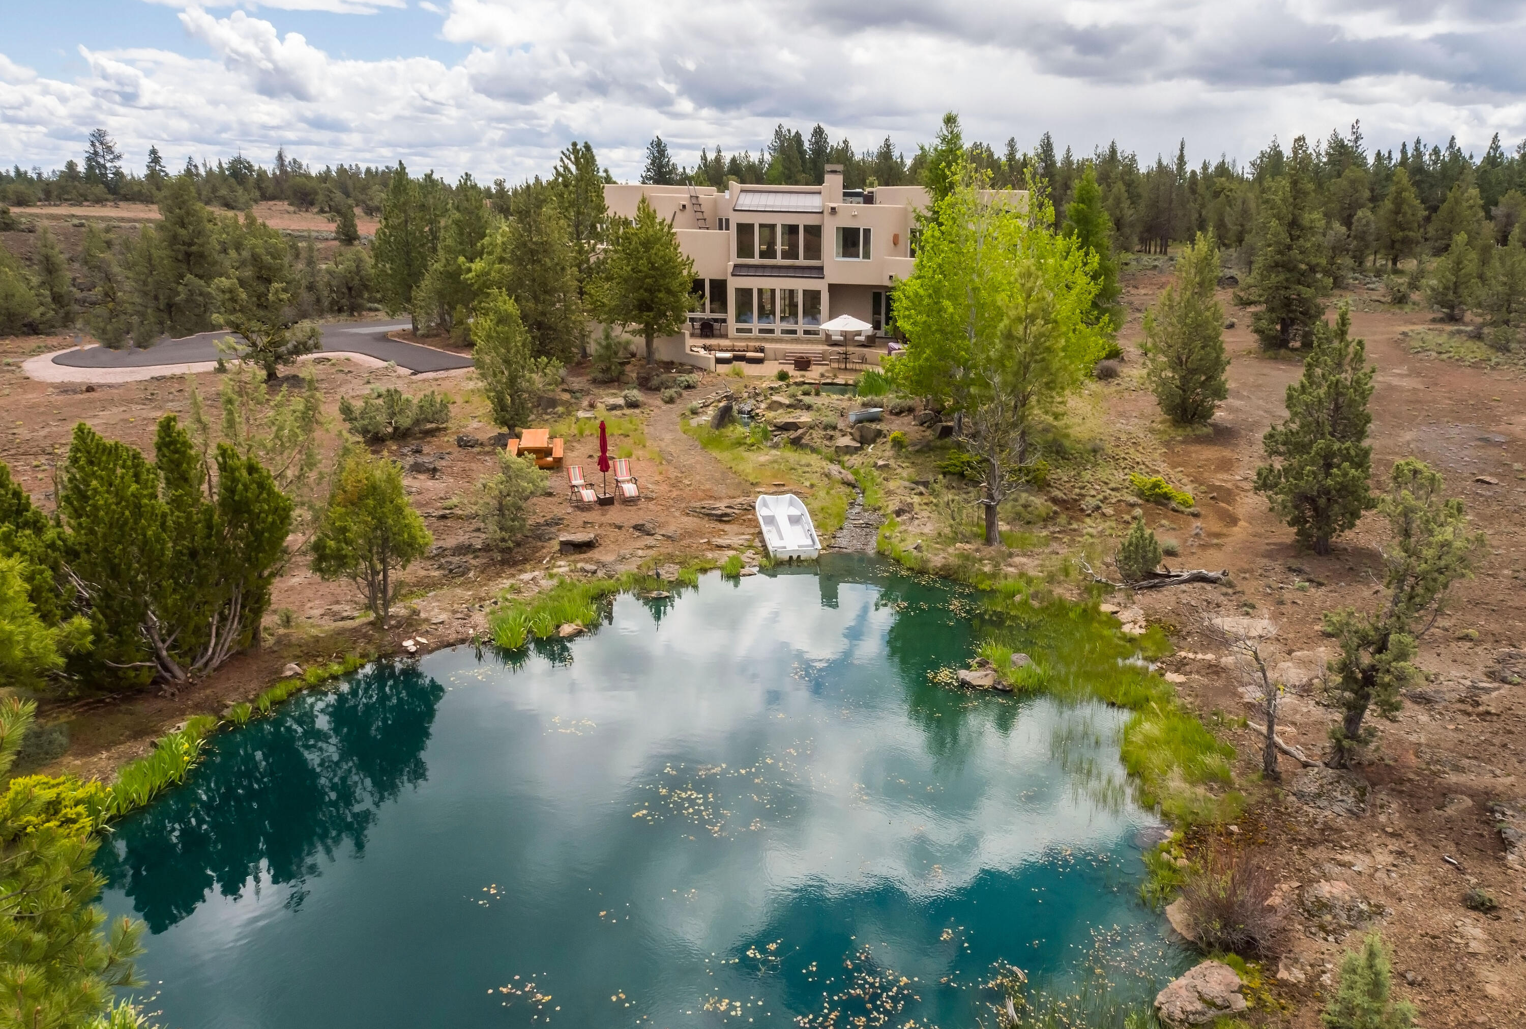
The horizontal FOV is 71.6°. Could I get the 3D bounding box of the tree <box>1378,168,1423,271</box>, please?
[{"bbox_3d":[54.214,-25.161,89.831,3.900,8.000,3.800,0,17,0],"label":"tree"}]

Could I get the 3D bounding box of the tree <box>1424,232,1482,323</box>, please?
[{"bbox_3d":[38.902,-13.199,58.819,3.450,4.870,3.450,0,17,0],"label":"tree"}]

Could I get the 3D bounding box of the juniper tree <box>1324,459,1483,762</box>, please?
[{"bbox_3d":[10.020,1.633,16.679,2.180,5.080,2.180,0,17,0],"label":"juniper tree"}]

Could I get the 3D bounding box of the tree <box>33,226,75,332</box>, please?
[{"bbox_3d":[-37.819,-12.611,56.378,2.225,5.228,2.225,0,17,0],"label":"tree"}]

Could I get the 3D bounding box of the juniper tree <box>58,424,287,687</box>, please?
[{"bbox_3d":[-11.608,0.697,20.864,4.610,5.350,4.100,0,17,0],"label":"juniper tree"}]

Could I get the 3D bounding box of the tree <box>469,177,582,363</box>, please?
[{"bbox_3d":[-9.873,-10.210,44.449,4.700,7.190,4.300,0,17,0],"label":"tree"}]

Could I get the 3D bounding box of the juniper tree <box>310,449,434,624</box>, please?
[{"bbox_3d":[-8.705,0.568,23.433,2.668,4.155,2.668,0,17,0],"label":"juniper tree"}]

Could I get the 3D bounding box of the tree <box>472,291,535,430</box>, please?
[{"bbox_3d":[-9.344,-5.536,38.107,2.277,4.994,2.277,0,17,0],"label":"tree"}]

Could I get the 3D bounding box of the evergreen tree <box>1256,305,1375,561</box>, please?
[{"bbox_3d":[14.073,-1.985,25.714,2.810,6.150,2.810,0,17,0],"label":"evergreen tree"}]

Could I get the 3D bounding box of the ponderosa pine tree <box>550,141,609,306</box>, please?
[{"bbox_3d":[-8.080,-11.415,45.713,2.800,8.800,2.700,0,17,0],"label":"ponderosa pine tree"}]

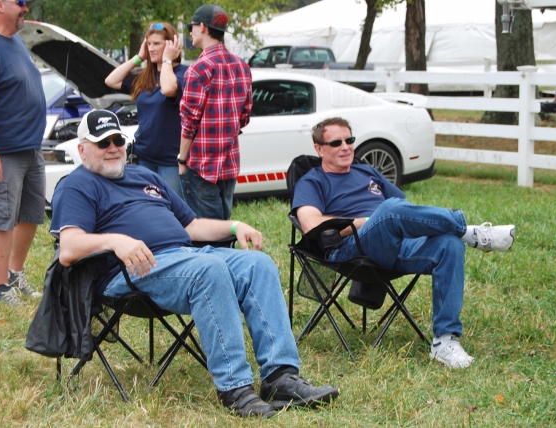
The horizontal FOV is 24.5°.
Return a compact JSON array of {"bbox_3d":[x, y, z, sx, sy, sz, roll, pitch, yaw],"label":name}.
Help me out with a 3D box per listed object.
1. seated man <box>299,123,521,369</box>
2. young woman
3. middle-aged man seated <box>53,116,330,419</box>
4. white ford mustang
[{"bbox_3d":[0.555,0.101,6.098,1.020,1.130,0.620,5,8,40],"label":"seated man"},{"bbox_3d":[-0.760,-0.300,7.461,0.500,1.630,0.400,4,7,30],"label":"young woman"},{"bbox_3d":[-0.370,0.169,5.296,1.050,1.170,0.800,6,9,45],"label":"middle-aged man seated"},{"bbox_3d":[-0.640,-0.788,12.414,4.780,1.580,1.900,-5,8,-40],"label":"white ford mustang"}]

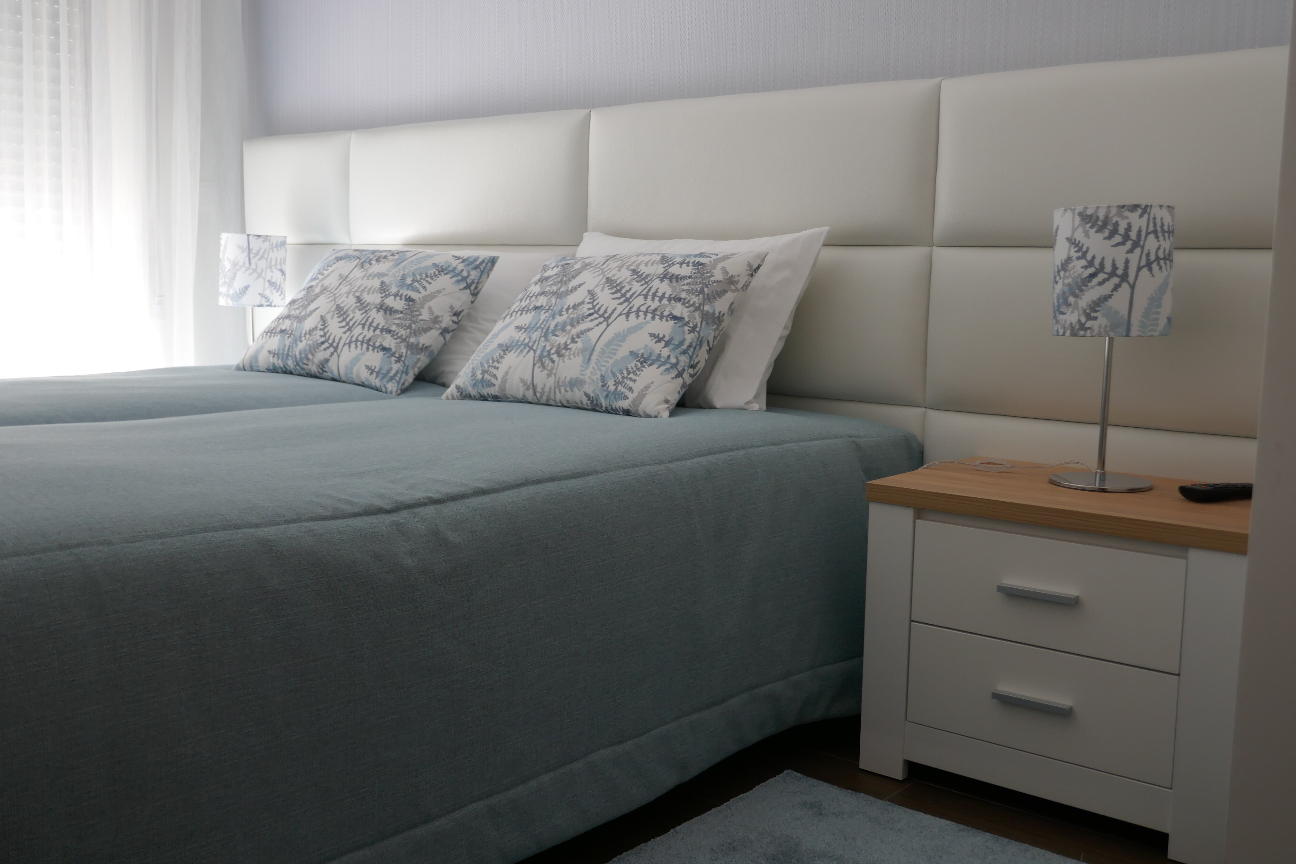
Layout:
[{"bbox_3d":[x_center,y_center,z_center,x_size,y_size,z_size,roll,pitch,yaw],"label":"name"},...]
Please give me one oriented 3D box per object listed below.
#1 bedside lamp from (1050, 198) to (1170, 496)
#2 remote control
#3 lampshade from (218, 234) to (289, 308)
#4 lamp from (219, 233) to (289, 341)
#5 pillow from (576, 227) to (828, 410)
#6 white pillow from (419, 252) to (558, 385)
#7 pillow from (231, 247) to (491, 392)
[{"bbox_3d":[0.776,-0.146,2.117,0.188,0.462,0.188,7,9,38],"label":"bedside lamp"},{"bbox_3d":[0.925,0.095,1.980,0.183,0.024,0.049,-2,8,-24],"label":"remote control"},{"bbox_3d":[-1.133,-0.465,3.632,0.187,0.208,0.187,7,9,38],"label":"lampshade"},{"bbox_3d":[-1.135,-0.348,3.647,0.187,0.447,0.187,7,9,38],"label":"lamp"},{"bbox_3d":[0.028,-0.249,2.657,0.666,0.426,0.141,7,-23,38],"label":"pillow"},{"bbox_3d":[-0.445,-0.274,3.015,0.660,0.370,0.150,7,-18,38],"label":"white pillow"},{"bbox_3d":[-0.660,-0.268,2.890,0.582,0.129,0.416,7,54,38],"label":"pillow"}]

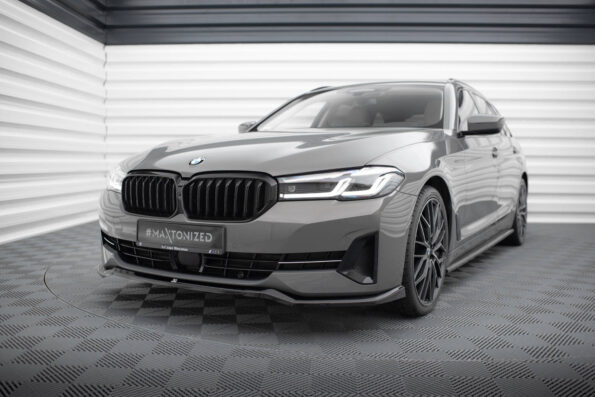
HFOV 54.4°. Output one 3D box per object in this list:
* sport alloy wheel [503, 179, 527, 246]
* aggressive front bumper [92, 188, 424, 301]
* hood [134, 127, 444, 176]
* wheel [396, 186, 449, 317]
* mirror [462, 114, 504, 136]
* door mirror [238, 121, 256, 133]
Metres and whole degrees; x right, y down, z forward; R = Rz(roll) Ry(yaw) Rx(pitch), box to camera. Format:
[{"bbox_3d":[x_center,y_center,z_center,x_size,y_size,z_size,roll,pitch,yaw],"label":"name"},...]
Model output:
[{"bbox_3d":[2.068,0.109,5.609,0.260,0.680,0.680,3,5,30],"label":"sport alloy wheel"},{"bbox_3d":[-0.409,0.183,2.889,1.840,0.525,0.600,3,5,30],"label":"aggressive front bumper"},{"bbox_3d":[-0.169,-0.289,3.265,1.560,0.280,1.360,3,5,30],"label":"hood"},{"bbox_3d":[0.576,0.270,3.041,0.250,0.680,0.680,3,5,30],"label":"wheel"},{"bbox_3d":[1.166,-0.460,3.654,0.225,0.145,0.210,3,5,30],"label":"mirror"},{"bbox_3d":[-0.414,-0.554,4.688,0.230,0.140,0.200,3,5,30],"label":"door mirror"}]

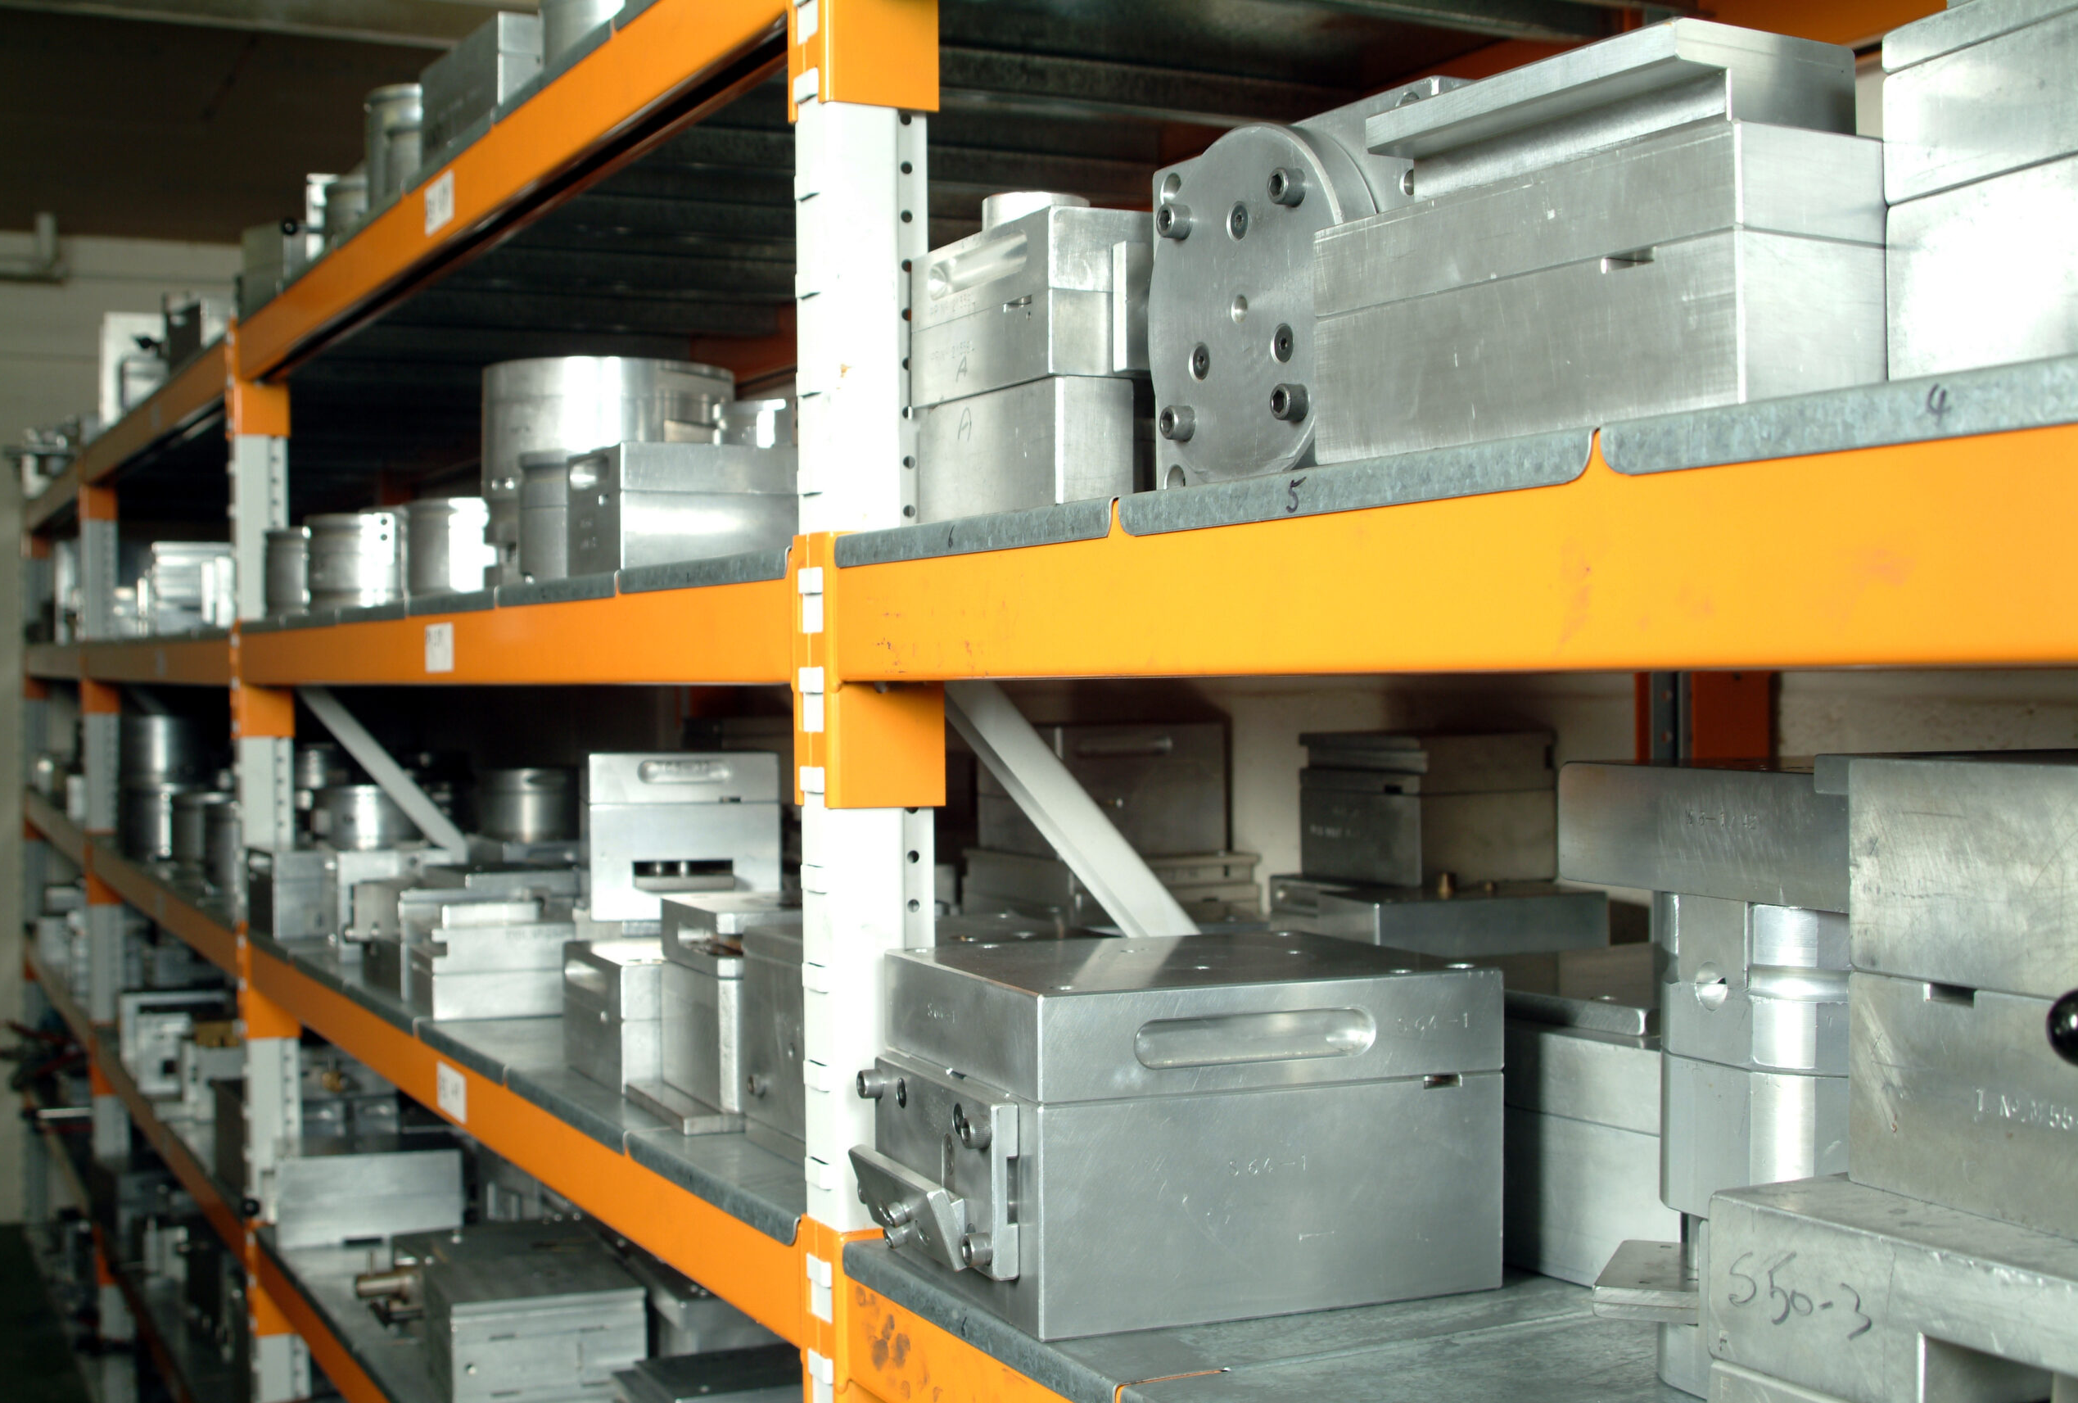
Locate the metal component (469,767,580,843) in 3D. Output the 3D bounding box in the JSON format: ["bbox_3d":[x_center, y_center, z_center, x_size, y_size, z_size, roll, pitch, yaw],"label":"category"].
[{"bbox_3d":[-0.534,0.107,2.551,0.107,0.072,0.107,0,1,0],"label":"metal component"}]

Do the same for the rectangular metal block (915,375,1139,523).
[{"bbox_3d":[-0.008,-0.113,1.133,0.038,0.058,0.138,-1,1,-29],"label":"rectangular metal block"}]

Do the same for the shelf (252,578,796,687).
[{"bbox_3d":[-0.500,-0.045,2.047,0.046,0.066,1.740,-1,1,-27],"label":"shelf"}]

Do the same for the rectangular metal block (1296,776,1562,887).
[{"bbox_3d":[0.268,0.090,1.697,0.111,0.061,0.142,-1,1,-27],"label":"rectangular metal block"}]

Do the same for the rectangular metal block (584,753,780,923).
[{"bbox_3d":[-0.296,0.106,2.011,0.150,0.131,0.150,0,1,-14],"label":"rectangular metal block"}]

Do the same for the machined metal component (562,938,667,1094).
[{"bbox_3d":[-0.266,0.222,1.744,0.105,0.087,0.135,-1,1,-27],"label":"machined metal component"}]

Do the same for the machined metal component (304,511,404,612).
[{"bbox_3d":[-0.727,-0.145,2.599,0.099,0.103,0.099,-1,1,-27],"label":"machined metal component"}]

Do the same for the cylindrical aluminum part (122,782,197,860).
[{"bbox_3d":[-1.407,0.193,3.927,0.113,0.118,0.113,-1,1,-27],"label":"cylindrical aluminum part"}]

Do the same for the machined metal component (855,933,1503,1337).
[{"bbox_3d":[0.052,0.197,1.168,0.268,0.146,0.197,-1,1,-23],"label":"machined metal component"}]

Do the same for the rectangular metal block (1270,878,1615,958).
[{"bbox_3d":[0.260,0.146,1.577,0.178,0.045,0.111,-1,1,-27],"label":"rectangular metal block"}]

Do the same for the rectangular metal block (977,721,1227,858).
[{"bbox_3d":[0.047,0.066,1.891,0.140,0.098,0.143,-1,1,-26],"label":"rectangular metal block"}]

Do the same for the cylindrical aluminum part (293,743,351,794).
[{"bbox_3d":[-1.106,0.101,3.764,0.094,0.070,0.094,-1,1,-27],"label":"cylindrical aluminum part"}]

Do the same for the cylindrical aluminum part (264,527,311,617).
[{"bbox_3d":[-0.861,-0.146,2.799,0.050,0.102,0.050,-1,1,-27],"label":"cylindrical aluminum part"}]

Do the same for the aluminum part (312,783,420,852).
[{"bbox_3d":[-0.920,0.158,3.352,0.143,0.083,0.143,-1,1,-27],"label":"aluminum part"}]

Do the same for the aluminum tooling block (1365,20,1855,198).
[{"bbox_3d":[0.170,-0.174,0.743,0.070,0.026,0.135,-1,1,-31],"label":"aluminum tooling block"}]

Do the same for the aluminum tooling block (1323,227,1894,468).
[{"bbox_3d":[0.175,-0.106,0.780,0.070,0.052,0.192,-1,1,-31],"label":"aluminum tooling block"}]

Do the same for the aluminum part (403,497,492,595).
[{"bbox_3d":[-0.521,-0.133,2.158,0.071,0.088,0.071,-1,1,-27],"label":"aluminum part"}]

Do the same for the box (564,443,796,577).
[{"bbox_3d":[-0.229,-0.127,1.679,0.155,0.083,0.122,-1,1,-27],"label":"box"}]

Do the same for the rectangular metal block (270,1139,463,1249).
[{"bbox_3d":[-0.779,0.560,2.818,0.205,0.096,0.094,-1,1,-27],"label":"rectangular metal block"}]

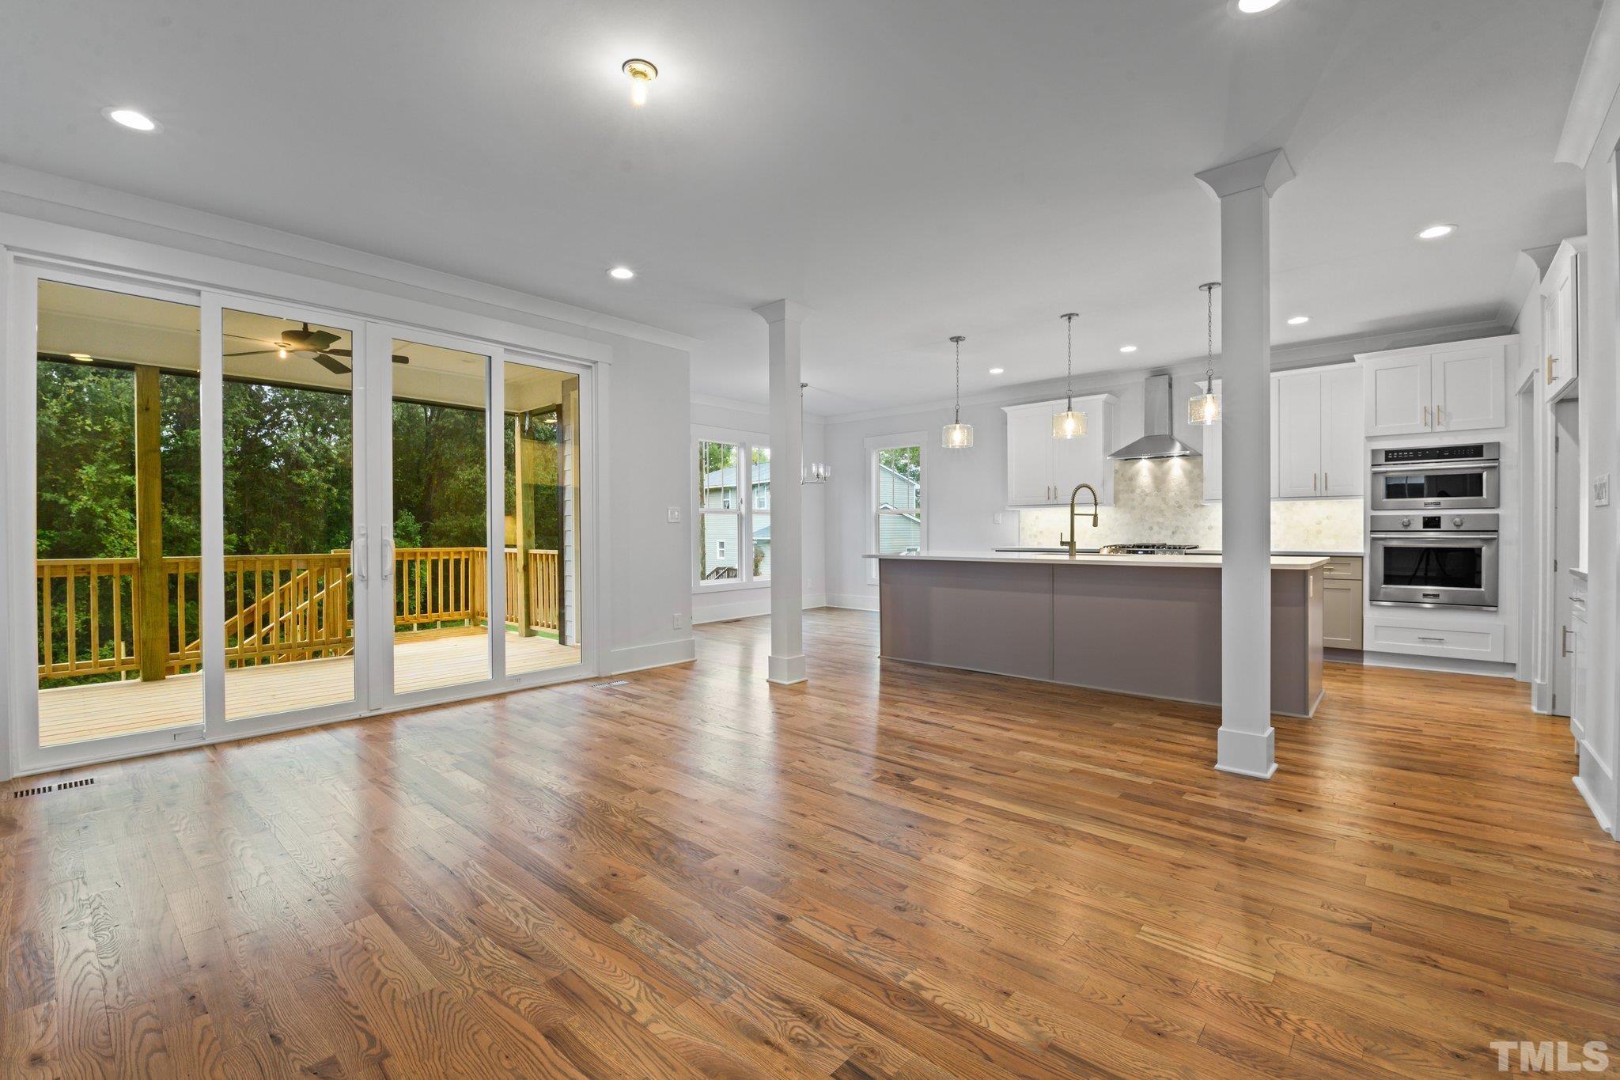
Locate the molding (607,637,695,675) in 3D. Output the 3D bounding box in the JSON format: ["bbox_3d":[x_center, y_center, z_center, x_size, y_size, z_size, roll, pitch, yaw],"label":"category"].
[{"bbox_3d":[-1.274,0.960,5.571,0.025,0.190,0.870,0,1,43],"label":"molding"}]

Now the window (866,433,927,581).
[{"bbox_3d":[1.190,-0.411,9.321,1.000,2.050,0.110,0,1,40],"label":"window"}]

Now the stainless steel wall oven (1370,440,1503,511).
[{"bbox_3d":[5.048,-0.491,5.479,0.742,0.497,0.502,0,1,41],"label":"stainless steel wall oven"}]

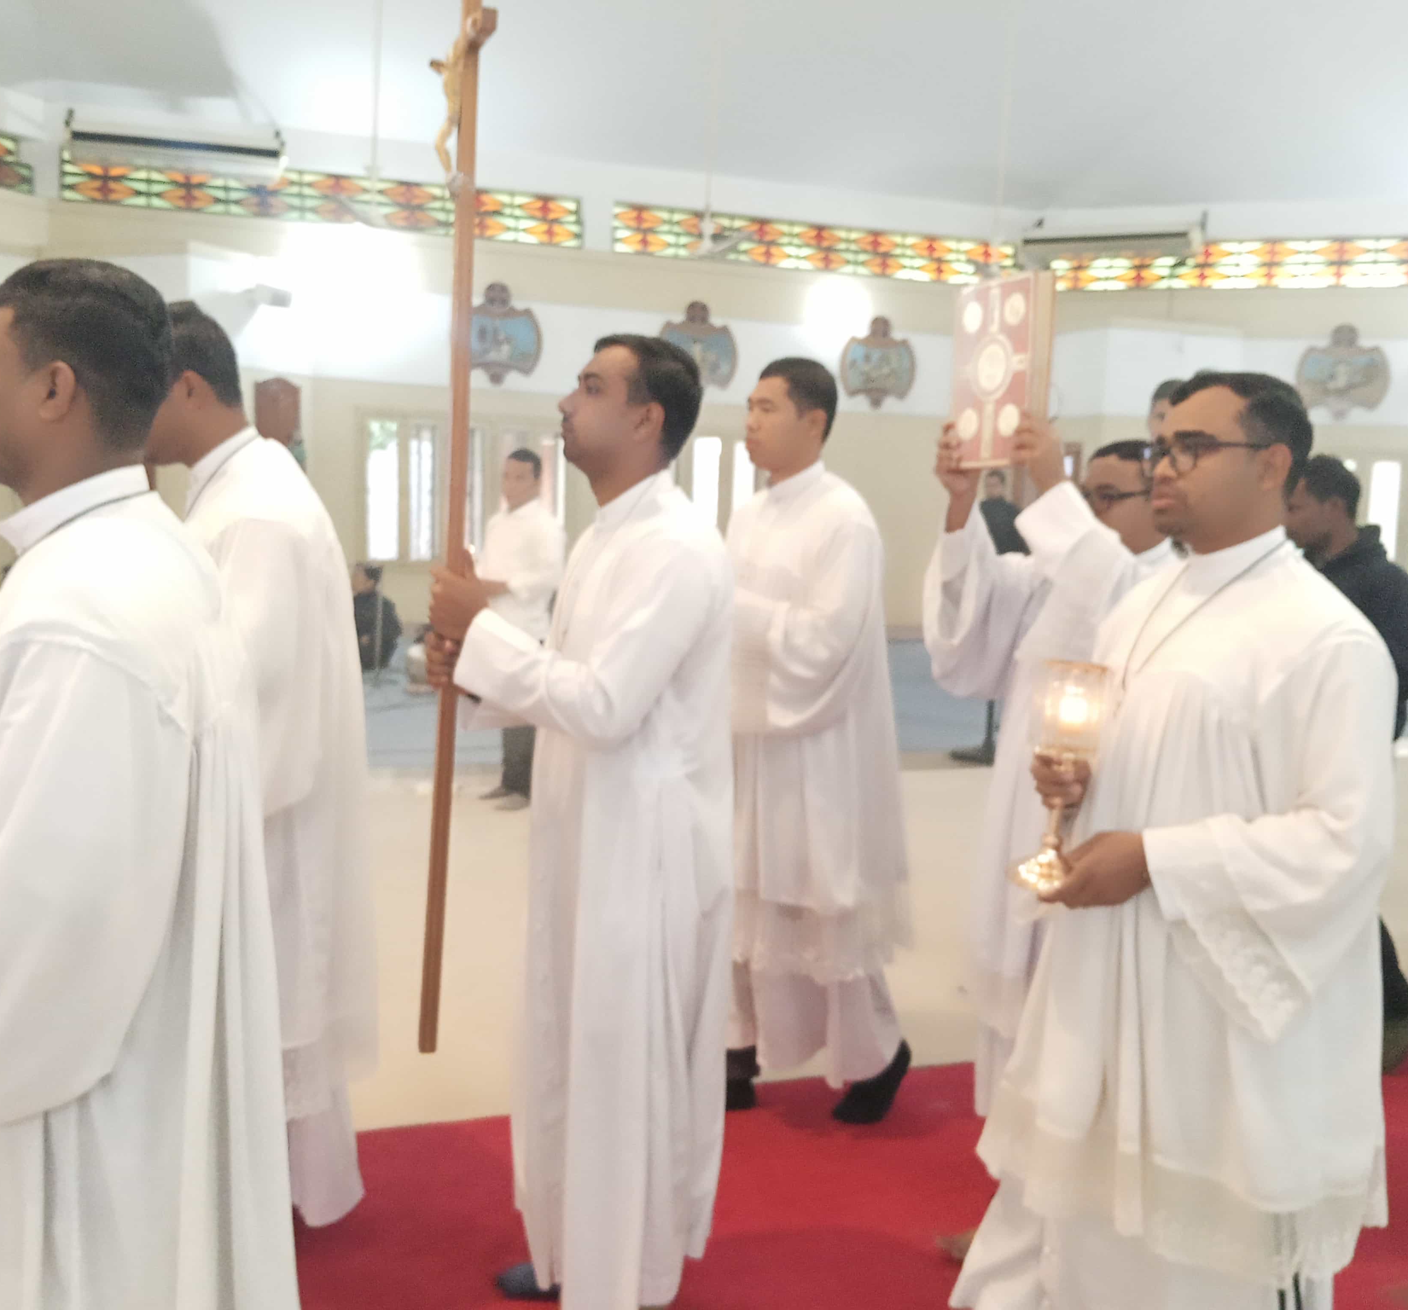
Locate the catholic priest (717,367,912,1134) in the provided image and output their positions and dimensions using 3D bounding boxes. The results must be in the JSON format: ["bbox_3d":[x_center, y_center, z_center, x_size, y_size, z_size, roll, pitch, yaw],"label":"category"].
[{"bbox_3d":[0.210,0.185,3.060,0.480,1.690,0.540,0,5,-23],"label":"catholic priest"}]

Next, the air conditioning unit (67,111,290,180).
[{"bbox_3d":[-4.417,-4.278,11.527,1.660,0.250,0.680,0,5,-16],"label":"air conditioning unit"}]

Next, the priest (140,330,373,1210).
[{"bbox_3d":[-0.840,0.216,2.420,0.530,1.680,0.570,1,4,-13],"label":"priest"}]

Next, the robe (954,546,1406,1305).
[{"bbox_3d":[0.681,0.442,1.950,0.540,1.270,0.580,-1,5,-27],"label":"robe"}]

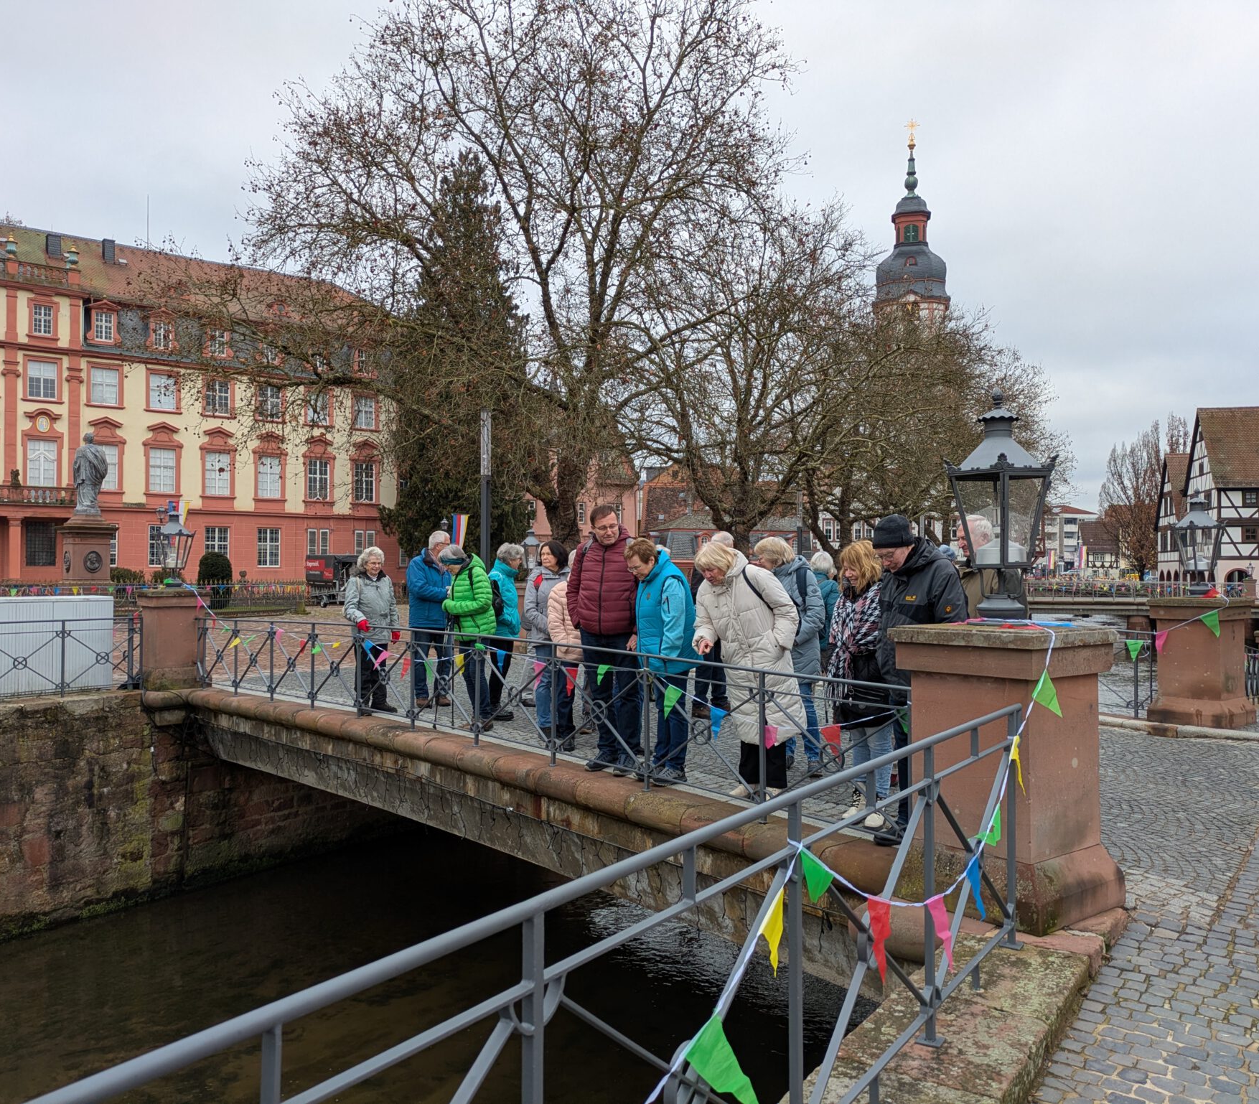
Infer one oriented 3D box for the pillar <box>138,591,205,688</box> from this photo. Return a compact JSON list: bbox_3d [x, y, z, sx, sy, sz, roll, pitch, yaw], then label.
[{"bbox_3d":[-5.678,1.095,13.224,0.726,1.200,0.726,1,-2,-39],"label":"pillar"}]

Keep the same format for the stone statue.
[{"bbox_3d":[-18.019,-2.611,35.500,1.120,2.760,0.920,1,-2,-42],"label":"stone statue"}]

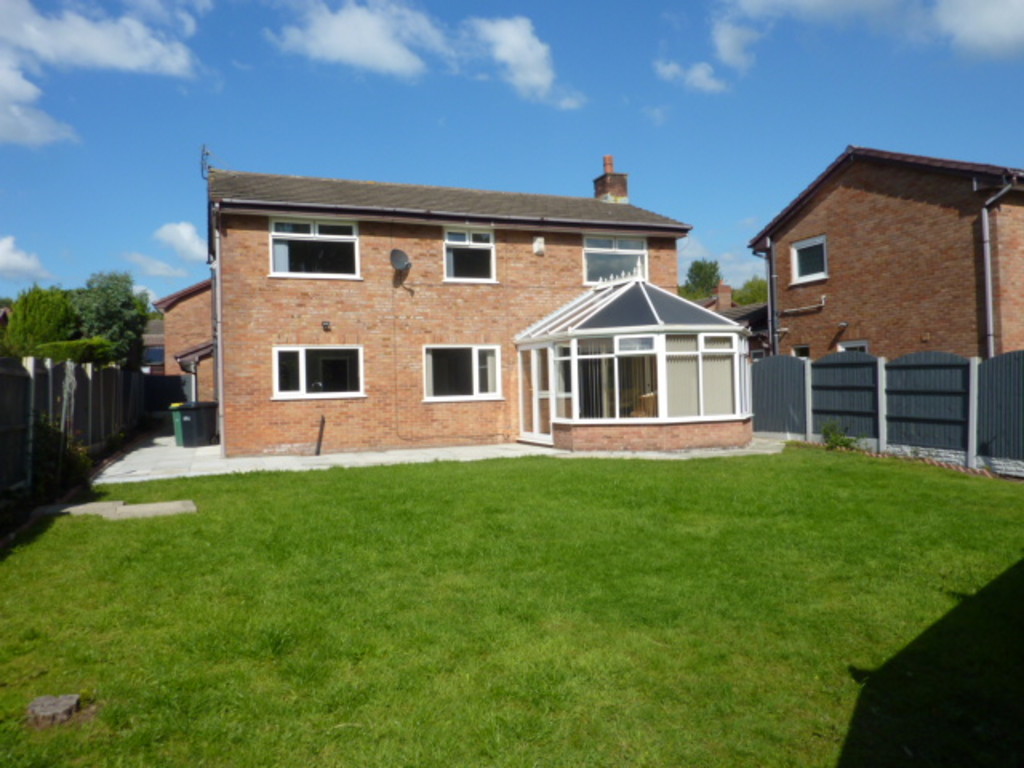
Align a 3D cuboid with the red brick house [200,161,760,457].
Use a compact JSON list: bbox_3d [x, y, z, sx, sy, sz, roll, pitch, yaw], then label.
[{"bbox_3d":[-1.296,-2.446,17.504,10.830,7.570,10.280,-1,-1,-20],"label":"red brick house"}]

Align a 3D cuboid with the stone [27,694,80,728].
[{"bbox_3d":[-2.096,1.498,3.386,0.212,0.066,0.206,-1,-1,-20],"label":"stone"}]

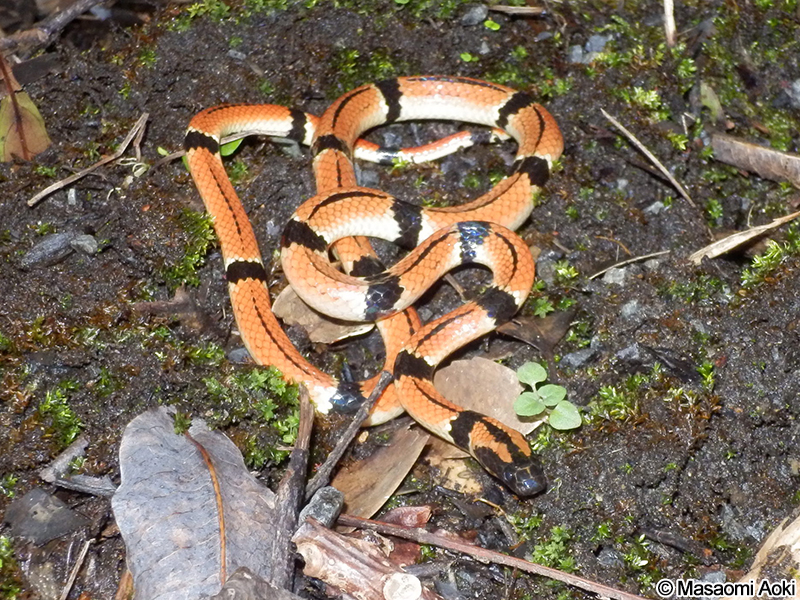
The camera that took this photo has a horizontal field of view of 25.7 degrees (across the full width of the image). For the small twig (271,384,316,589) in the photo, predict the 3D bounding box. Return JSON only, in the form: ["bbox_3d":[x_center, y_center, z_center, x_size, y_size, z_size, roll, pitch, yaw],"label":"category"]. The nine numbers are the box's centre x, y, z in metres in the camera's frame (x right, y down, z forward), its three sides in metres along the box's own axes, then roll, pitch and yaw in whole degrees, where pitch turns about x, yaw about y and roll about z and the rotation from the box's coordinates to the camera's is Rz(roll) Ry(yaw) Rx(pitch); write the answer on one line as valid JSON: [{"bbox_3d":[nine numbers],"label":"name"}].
[{"bbox_3d":[-0.022,0.039,0.369,0.005,0.006,0.048,2,57,2],"label":"small twig"}]

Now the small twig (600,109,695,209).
[{"bbox_3d":[0.059,-0.034,0.417,0.001,0.003,0.036,-30,62,-18],"label":"small twig"}]

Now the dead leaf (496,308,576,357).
[{"bbox_3d":[0.031,0.007,0.392,0.018,0.006,0.012,0,57,0],"label":"dead leaf"}]

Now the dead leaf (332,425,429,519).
[{"bbox_3d":[-0.004,0.036,0.373,0.013,0.006,0.028,37,64,21],"label":"dead leaf"}]

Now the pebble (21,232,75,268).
[{"bbox_3d":[-0.081,-0.011,0.404,0.013,0.005,0.008,-33,63,-19],"label":"pebble"}]

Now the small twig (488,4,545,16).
[{"bbox_3d":[0.029,-0.073,0.445,0.015,0.002,0.002,1,57,0],"label":"small twig"}]

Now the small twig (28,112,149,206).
[{"bbox_3d":[-0.071,-0.032,0.417,0.037,0.006,0.011,-39,65,-22],"label":"small twig"}]

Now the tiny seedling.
[{"bbox_3d":[0.032,0.022,0.380,0.014,0.009,0.017,0,57,0],"label":"tiny seedling"}]

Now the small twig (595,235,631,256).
[{"bbox_3d":[0.050,-0.013,0.407,0.010,0.002,0.002,29,62,18],"label":"small twig"}]

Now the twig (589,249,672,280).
[{"bbox_3d":[0.053,-0.008,0.403,0.020,0.003,0.002,-16,58,-10],"label":"twig"}]

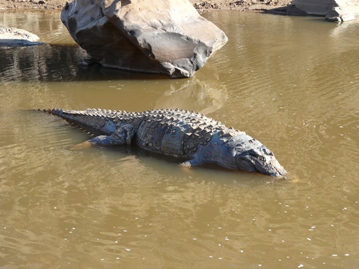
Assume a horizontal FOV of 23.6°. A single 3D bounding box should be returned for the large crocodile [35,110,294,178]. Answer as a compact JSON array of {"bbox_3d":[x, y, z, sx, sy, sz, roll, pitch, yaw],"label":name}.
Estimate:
[{"bbox_3d":[-0.400,-0.070,9.600,3.750,0.550,1.050,14,25,34],"label":"large crocodile"}]

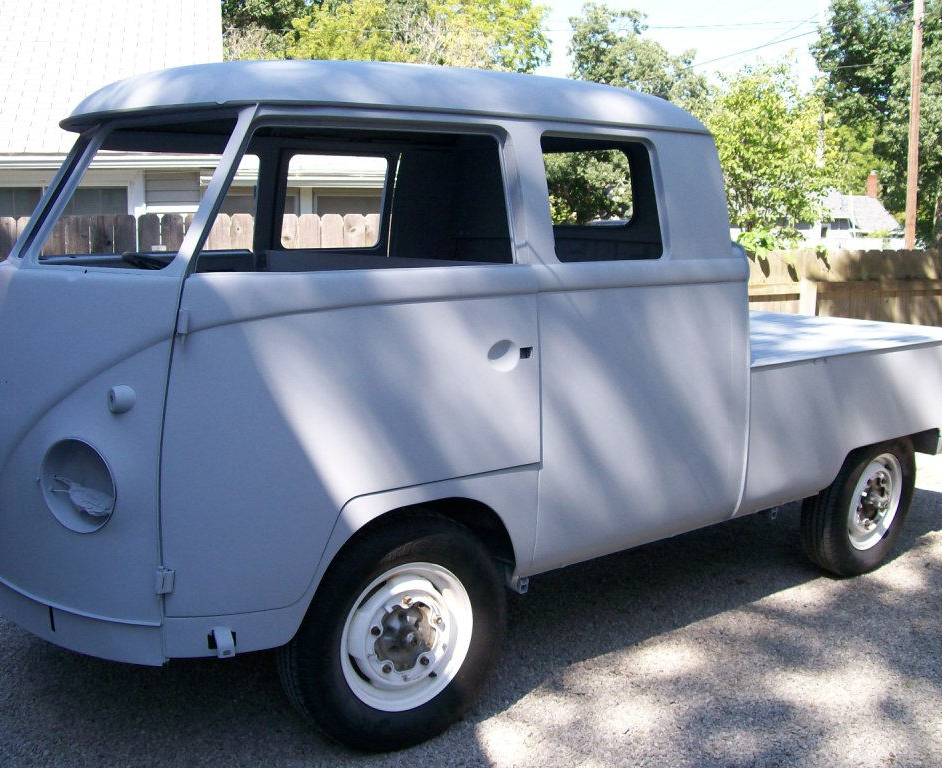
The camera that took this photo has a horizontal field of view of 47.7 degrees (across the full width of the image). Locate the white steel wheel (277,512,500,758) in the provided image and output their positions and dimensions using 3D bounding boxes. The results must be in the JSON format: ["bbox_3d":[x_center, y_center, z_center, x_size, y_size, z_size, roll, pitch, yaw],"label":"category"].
[{"bbox_3d":[-0.207,0.687,2.985,0.688,0.685,0.178,-3,9,-34],"label":"white steel wheel"}]

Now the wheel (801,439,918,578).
[{"bbox_3d":[1.637,0.474,4.478,0.688,0.688,0.178,-4,14,-41],"label":"wheel"}]

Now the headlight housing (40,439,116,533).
[{"bbox_3d":[-0.898,0.233,2.518,0.222,0.228,0.090,5,8,35],"label":"headlight housing"}]

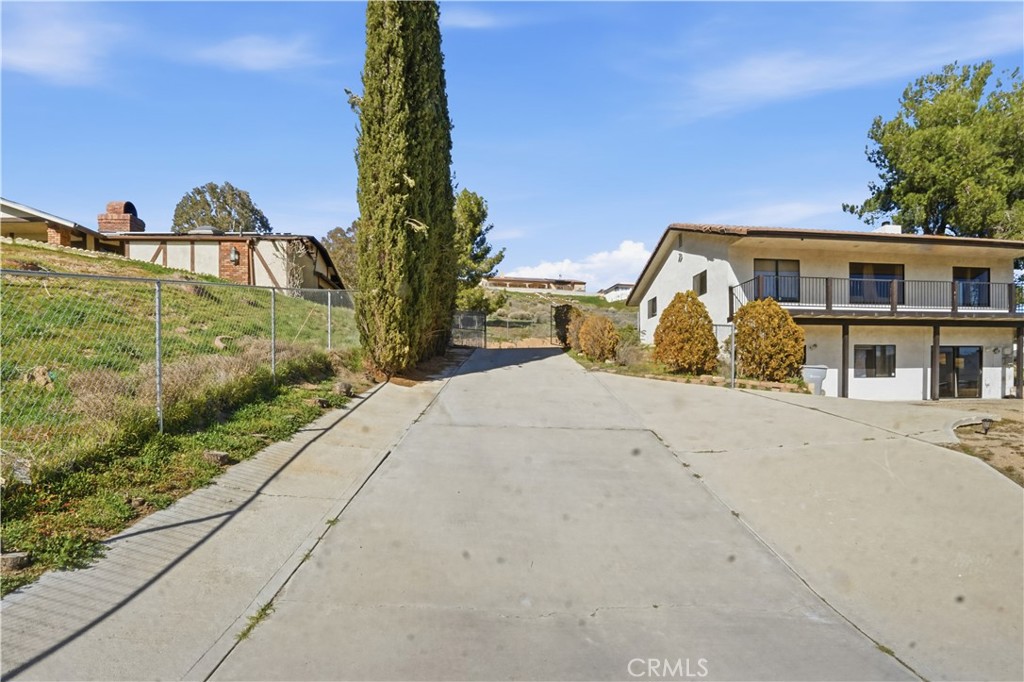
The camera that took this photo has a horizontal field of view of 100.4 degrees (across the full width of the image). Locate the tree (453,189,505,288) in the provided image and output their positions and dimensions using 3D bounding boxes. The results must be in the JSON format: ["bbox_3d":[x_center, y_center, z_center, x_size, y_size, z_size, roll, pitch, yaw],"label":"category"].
[{"bbox_3d":[-3.453,-6.287,31.000,6.000,9.600,6.000,0,-2,0],"label":"tree"}]

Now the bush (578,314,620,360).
[{"bbox_3d":[2.353,-0.068,11.600,1.100,1.300,1.100,0,-2,0],"label":"bush"}]

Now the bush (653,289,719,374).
[{"bbox_3d":[4.678,-0.202,11.500,1.700,2.250,1.700,0,-2,0],"label":"bush"}]

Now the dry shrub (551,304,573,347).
[{"bbox_3d":[1.835,-0.535,15.200,0.800,1.500,0.850,0,-2,0],"label":"dry shrub"}]

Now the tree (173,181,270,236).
[{"bbox_3d":[-28.607,-10.094,42.000,8.800,11.300,8.800,0,-2,0],"label":"tree"}]

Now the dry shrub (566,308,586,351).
[{"bbox_3d":[2.058,-0.361,13.400,0.900,1.450,0.950,0,-2,0],"label":"dry shrub"}]

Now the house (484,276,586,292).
[{"bbox_3d":[5.069,-12.188,92.000,21.500,4.200,12.000,0,-2,-12],"label":"house"}]

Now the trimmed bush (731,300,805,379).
[{"bbox_3d":[6.796,-0.013,11.300,1.700,2.200,1.700,0,-2,0],"label":"trimmed bush"}]

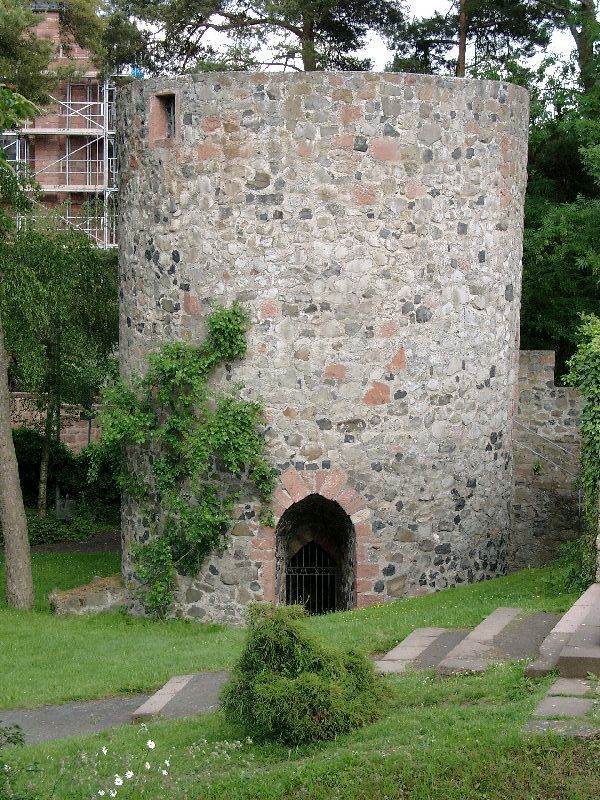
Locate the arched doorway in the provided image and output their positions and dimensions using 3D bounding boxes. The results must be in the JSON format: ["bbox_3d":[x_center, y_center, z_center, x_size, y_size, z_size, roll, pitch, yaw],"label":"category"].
[{"bbox_3d":[0.285,2.706,35.673,1.442,2.154,0.600,1,5,0],"label":"arched doorway"}]

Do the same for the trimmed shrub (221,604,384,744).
[{"bbox_3d":[0.051,3.201,23.897,1.980,1.496,1.800,1,4,0],"label":"trimmed shrub"}]

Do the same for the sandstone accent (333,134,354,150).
[{"bbox_3d":[0.716,-4.249,32.807,0.345,0.265,0.160,0,6,-5],"label":"sandstone accent"}]

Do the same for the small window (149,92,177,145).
[{"bbox_3d":[-2.578,-5.507,39.051,0.350,1.048,0.750,-5,8,-44],"label":"small window"}]

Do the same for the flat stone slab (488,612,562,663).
[{"bbox_3d":[3.453,3.619,30.306,0.750,0.120,2.600,1,6,14],"label":"flat stone slab"}]

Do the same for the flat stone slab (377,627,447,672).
[{"bbox_3d":[1.728,3.880,30.806,0.460,0.120,2.500,2,6,17],"label":"flat stone slab"}]

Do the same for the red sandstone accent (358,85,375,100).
[{"bbox_3d":[1.201,-5.524,35.731,0.331,0.285,0.160,0,4,-11],"label":"red sandstone accent"}]

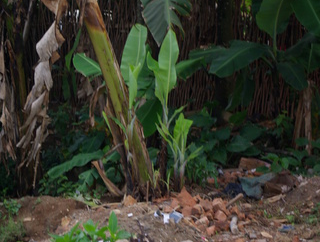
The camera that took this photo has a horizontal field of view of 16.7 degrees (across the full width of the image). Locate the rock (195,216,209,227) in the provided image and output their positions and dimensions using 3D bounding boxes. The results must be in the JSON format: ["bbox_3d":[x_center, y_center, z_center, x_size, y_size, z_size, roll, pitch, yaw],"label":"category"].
[{"bbox_3d":[0.364,0.882,9.600,0.123,0.100,0.105,0,3,0],"label":"rock"}]

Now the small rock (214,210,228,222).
[{"bbox_3d":[0.619,0.951,11.000,0.137,0.111,0.124,0,2,0],"label":"small rock"}]

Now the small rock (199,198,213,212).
[{"bbox_3d":[0.466,0.855,11.200,0.139,0.132,0.136,0,2,0],"label":"small rock"}]

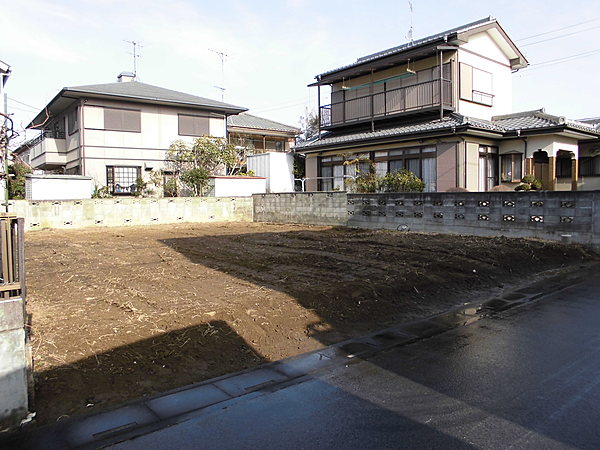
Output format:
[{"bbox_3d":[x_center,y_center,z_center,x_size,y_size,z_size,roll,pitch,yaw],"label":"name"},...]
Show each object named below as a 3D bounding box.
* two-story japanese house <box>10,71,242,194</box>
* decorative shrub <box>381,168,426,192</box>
[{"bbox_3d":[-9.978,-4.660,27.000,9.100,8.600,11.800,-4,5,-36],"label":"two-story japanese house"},{"bbox_3d":[4.018,-1.290,17.675,1.450,1.843,1.600,-4,5,-41],"label":"decorative shrub"}]

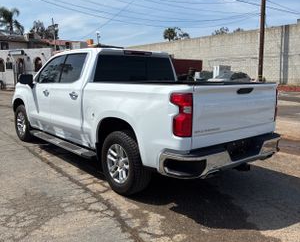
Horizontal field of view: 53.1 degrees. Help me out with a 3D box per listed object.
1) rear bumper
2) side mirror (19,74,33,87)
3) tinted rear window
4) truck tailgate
[{"bbox_3d":[0.971,0.346,3.526,1.980,0.260,0.400,-6,11,-39],"label":"rear bumper"},{"bbox_3d":[-2.250,-0.735,5.494,0.260,0.240,0.160,-6,11,-39],"label":"side mirror"},{"bbox_3d":[-0.185,-0.810,4.785,1.600,0.430,0.090,-6,11,-39],"label":"tinted rear window"},{"bbox_3d":[1.001,-0.102,3.430,1.580,0.640,0.100,-6,11,-39],"label":"truck tailgate"}]

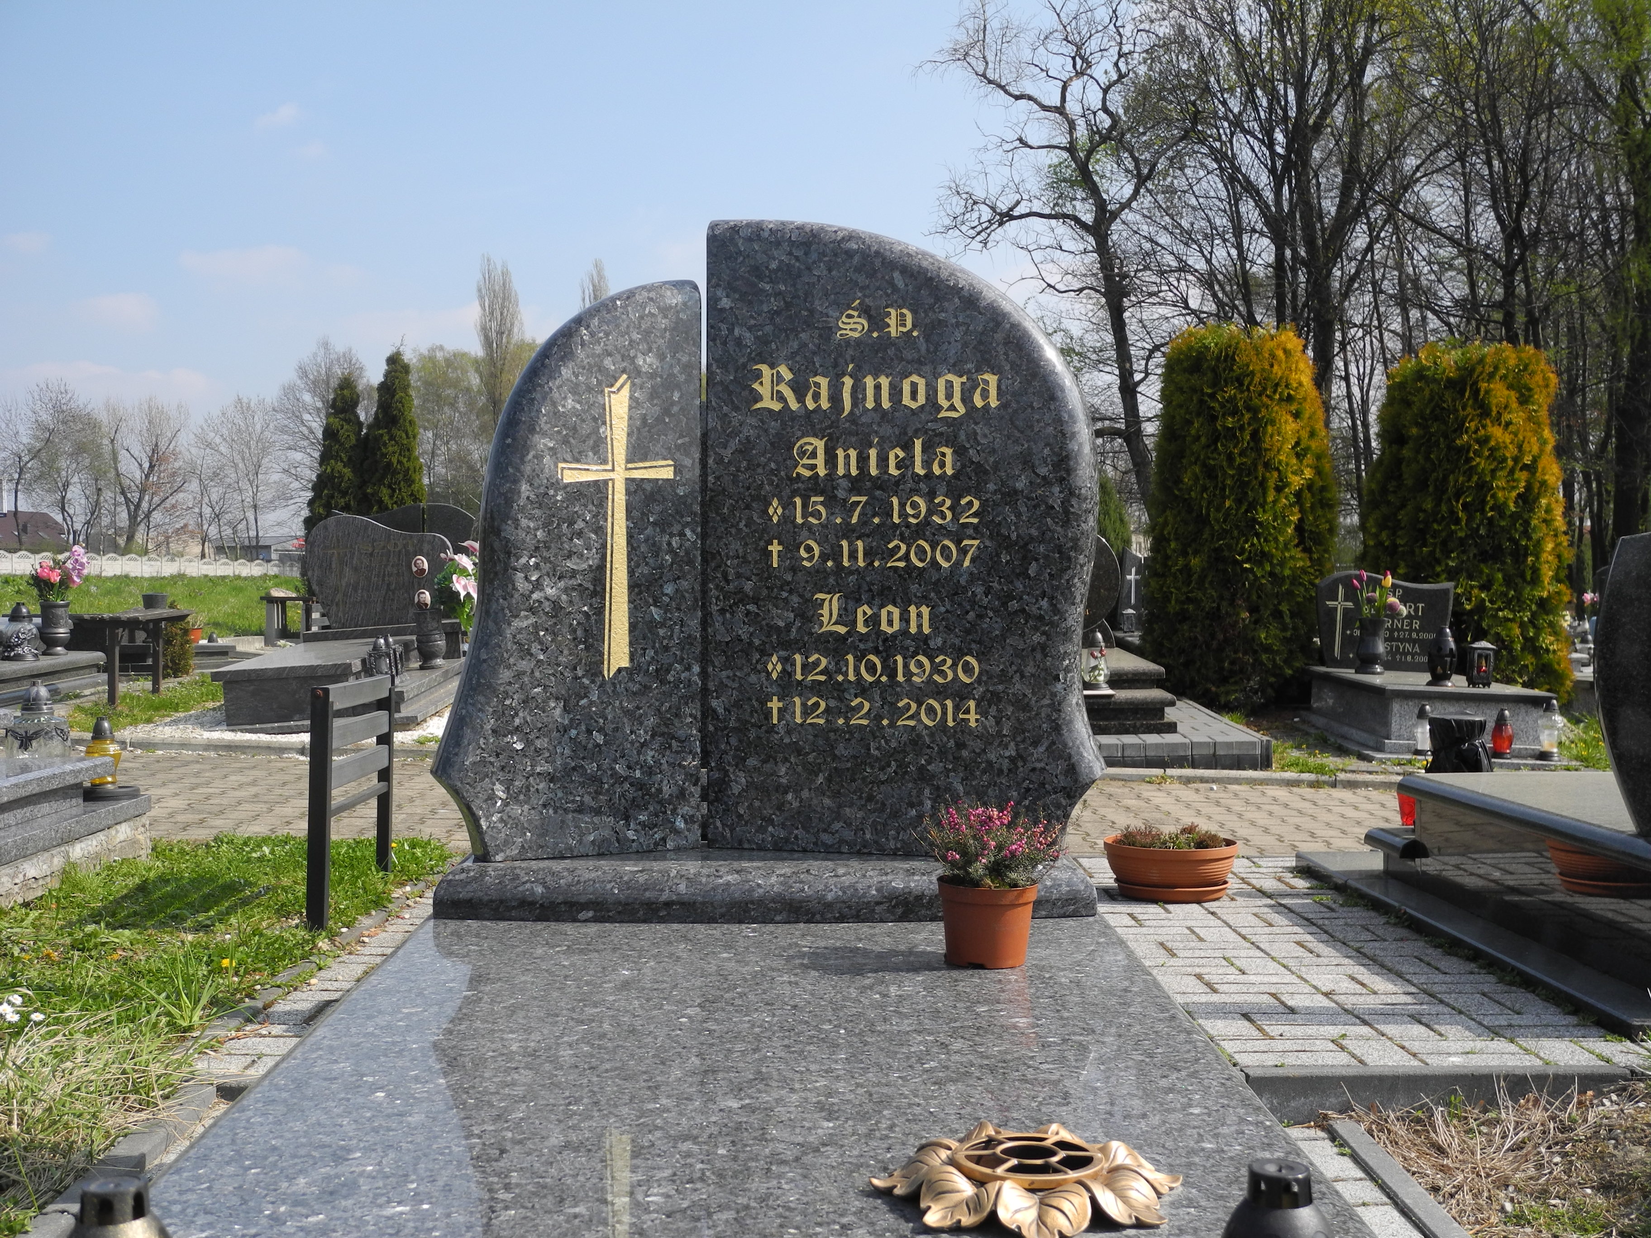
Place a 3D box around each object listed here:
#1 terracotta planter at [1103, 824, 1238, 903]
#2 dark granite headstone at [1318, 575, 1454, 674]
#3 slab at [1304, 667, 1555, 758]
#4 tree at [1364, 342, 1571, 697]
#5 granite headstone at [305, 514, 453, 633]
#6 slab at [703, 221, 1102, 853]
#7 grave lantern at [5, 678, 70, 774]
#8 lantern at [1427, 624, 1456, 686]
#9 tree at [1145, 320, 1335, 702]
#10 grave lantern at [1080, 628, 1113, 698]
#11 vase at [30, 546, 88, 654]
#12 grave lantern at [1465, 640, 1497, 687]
[{"bbox_3d":[0.963,0.687,5.474,0.375,0.155,0.375,0,1,0],"label":"terracotta planter"},{"bbox_3d":[3.178,0.012,11.100,0.775,0.560,0.100,2,1,5],"label":"dark granite headstone"},{"bbox_3d":[3.125,0.478,10.250,0.810,0.310,2.050,2,1,4],"label":"slab"},{"bbox_3d":[4.369,-0.627,13.300,1.410,2.550,1.300,0,1,0],"label":"tree"},{"bbox_3d":[-2.461,-0.267,10.800,0.790,0.610,0.100,-4,1,-10],"label":"granite headstone"},{"bbox_3d":[0.158,-0.174,3.967,0.800,1.295,0.100,0,1,14],"label":"slab"},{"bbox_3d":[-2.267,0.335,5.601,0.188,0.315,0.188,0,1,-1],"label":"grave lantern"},{"bbox_3d":[3.118,0.183,9.900,0.157,0.305,0.157,0,1,5],"label":"lantern"},{"bbox_3d":[2.765,-0.682,13.000,1.250,2.580,1.200,0,1,0],"label":"tree"},{"bbox_3d":[1.333,0.218,9.600,0.150,0.335,0.150,0,1,6],"label":"grave lantern"},{"bbox_3d":[-4.082,-0.096,10.400,0.310,0.580,0.280,0,1,-23],"label":"vase"},{"bbox_3d":[3.304,0.227,9.850,0.140,0.235,0.140,1,1,9],"label":"grave lantern"}]

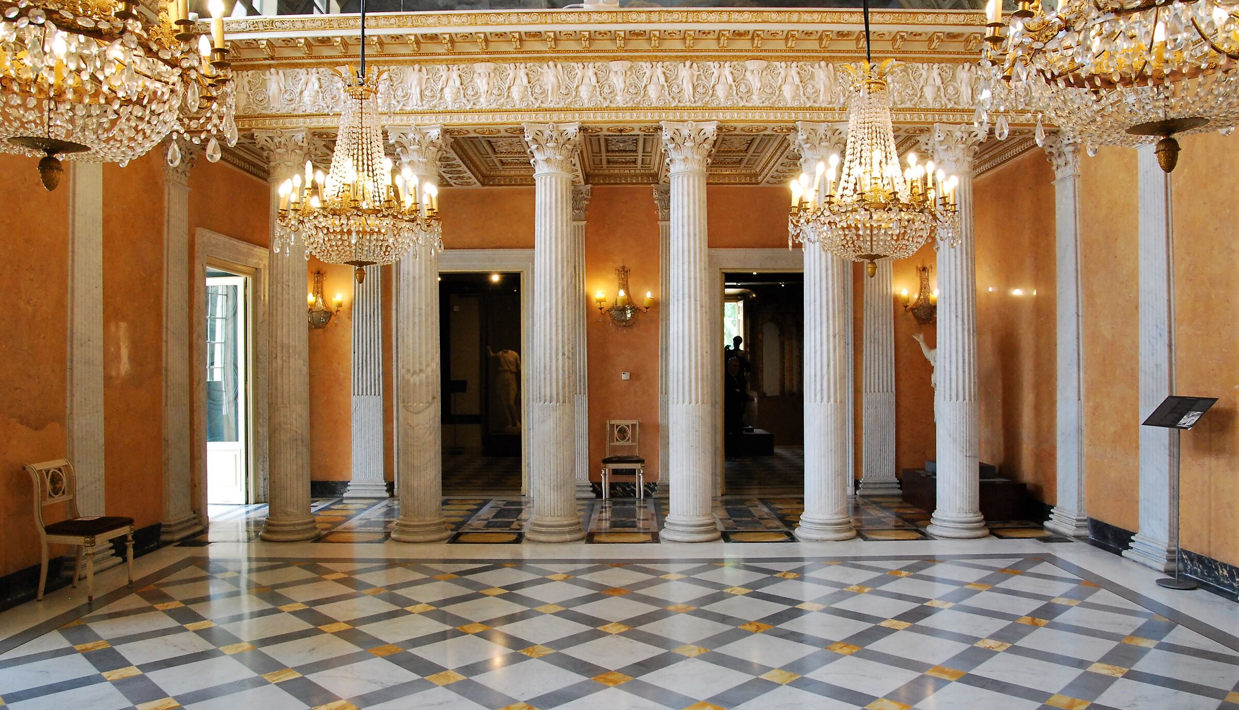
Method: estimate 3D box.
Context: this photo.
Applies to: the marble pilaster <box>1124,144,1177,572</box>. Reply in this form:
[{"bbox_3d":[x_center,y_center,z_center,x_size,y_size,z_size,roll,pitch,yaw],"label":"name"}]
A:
[{"bbox_3d":[4.025,-0.189,6.308,0.150,3.640,0.590,0,-1,0],"label":"marble pilaster"}]

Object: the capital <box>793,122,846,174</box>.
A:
[{"bbox_3d":[1.831,-1.816,7.449,0.503,0.427,0.503,0,0,0],"label":"capital"}]

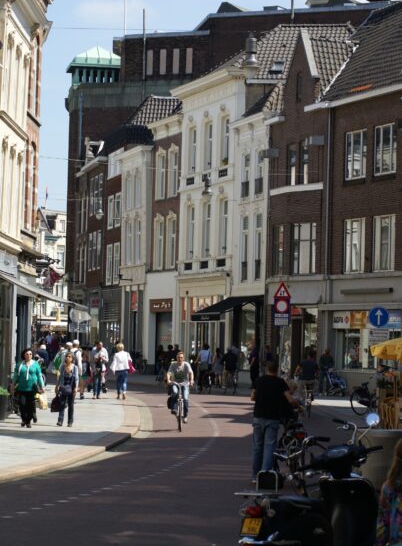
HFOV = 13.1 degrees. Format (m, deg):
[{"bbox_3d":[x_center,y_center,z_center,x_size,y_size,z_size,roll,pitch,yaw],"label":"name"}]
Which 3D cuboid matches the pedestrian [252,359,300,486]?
[{"bbox_3d":[1.047,2.151,25.300,0.640,1.760,0.460,1,-2,14],"label":"pedestrian"}]

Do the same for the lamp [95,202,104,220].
[{"bbox_3d":[-4.850,-3.010,84.000,0.460,0.920,0.460,1,-2,0],"label":"lamp"}]

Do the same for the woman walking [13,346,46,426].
[{"bbox_3d":[-3.622,2.421,36.800,0.620,1.640,0.400,2,-2,-5],"label":"woman walking"}]

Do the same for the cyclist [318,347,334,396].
[{"bbox_3d":[4.669,3.676,65.200,0.560,1.720,0.500,3,-3,-33],"label":"cyclist"}]

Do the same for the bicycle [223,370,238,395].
[{"bbox_3d":[1.040,3.766,61.800,0.580,1.060,1.750,2,-2,-18],"label":"bicycle"}]

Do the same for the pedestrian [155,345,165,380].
[{"bbox_3d":[-1.859,4.022,78.500,0.500,1.630,0.400,2,-2,-12],"label":"pedestrian"}]

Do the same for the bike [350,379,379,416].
[{"bbox_3d":[4.724,3.382,48.000,1.740,1.050,0.560,4,-3,-43],"label":"bike"}]

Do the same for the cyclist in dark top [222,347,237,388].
[{"bbox_3d":[1.023,3.346,61.800,0.560,1.450,0.800,2,-2,-18],"label":"cyclist in dark top"}]

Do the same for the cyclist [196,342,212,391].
[{"bbox_3d":[0.133,3.288,61.300,0.580,1.670,0.750,2,-2,-18],"label":"cyclist"}]

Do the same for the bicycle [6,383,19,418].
[{"bbox_3d":[-4.666,3.065,43.500,0.560,1.030,1.720,2,-2,-3],"label":"bicycle"}]

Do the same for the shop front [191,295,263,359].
[{"bbox_3d":[1.138,3.023,79.356,2.200,4.000,4.540,2,-2,-18],"label":"shop front"}]

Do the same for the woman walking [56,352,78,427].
[{"bbox_3d":[-2.940,2.570,38.600,0.520,1.670,0.420,2,-2,-3],"label":"woman walking"}]

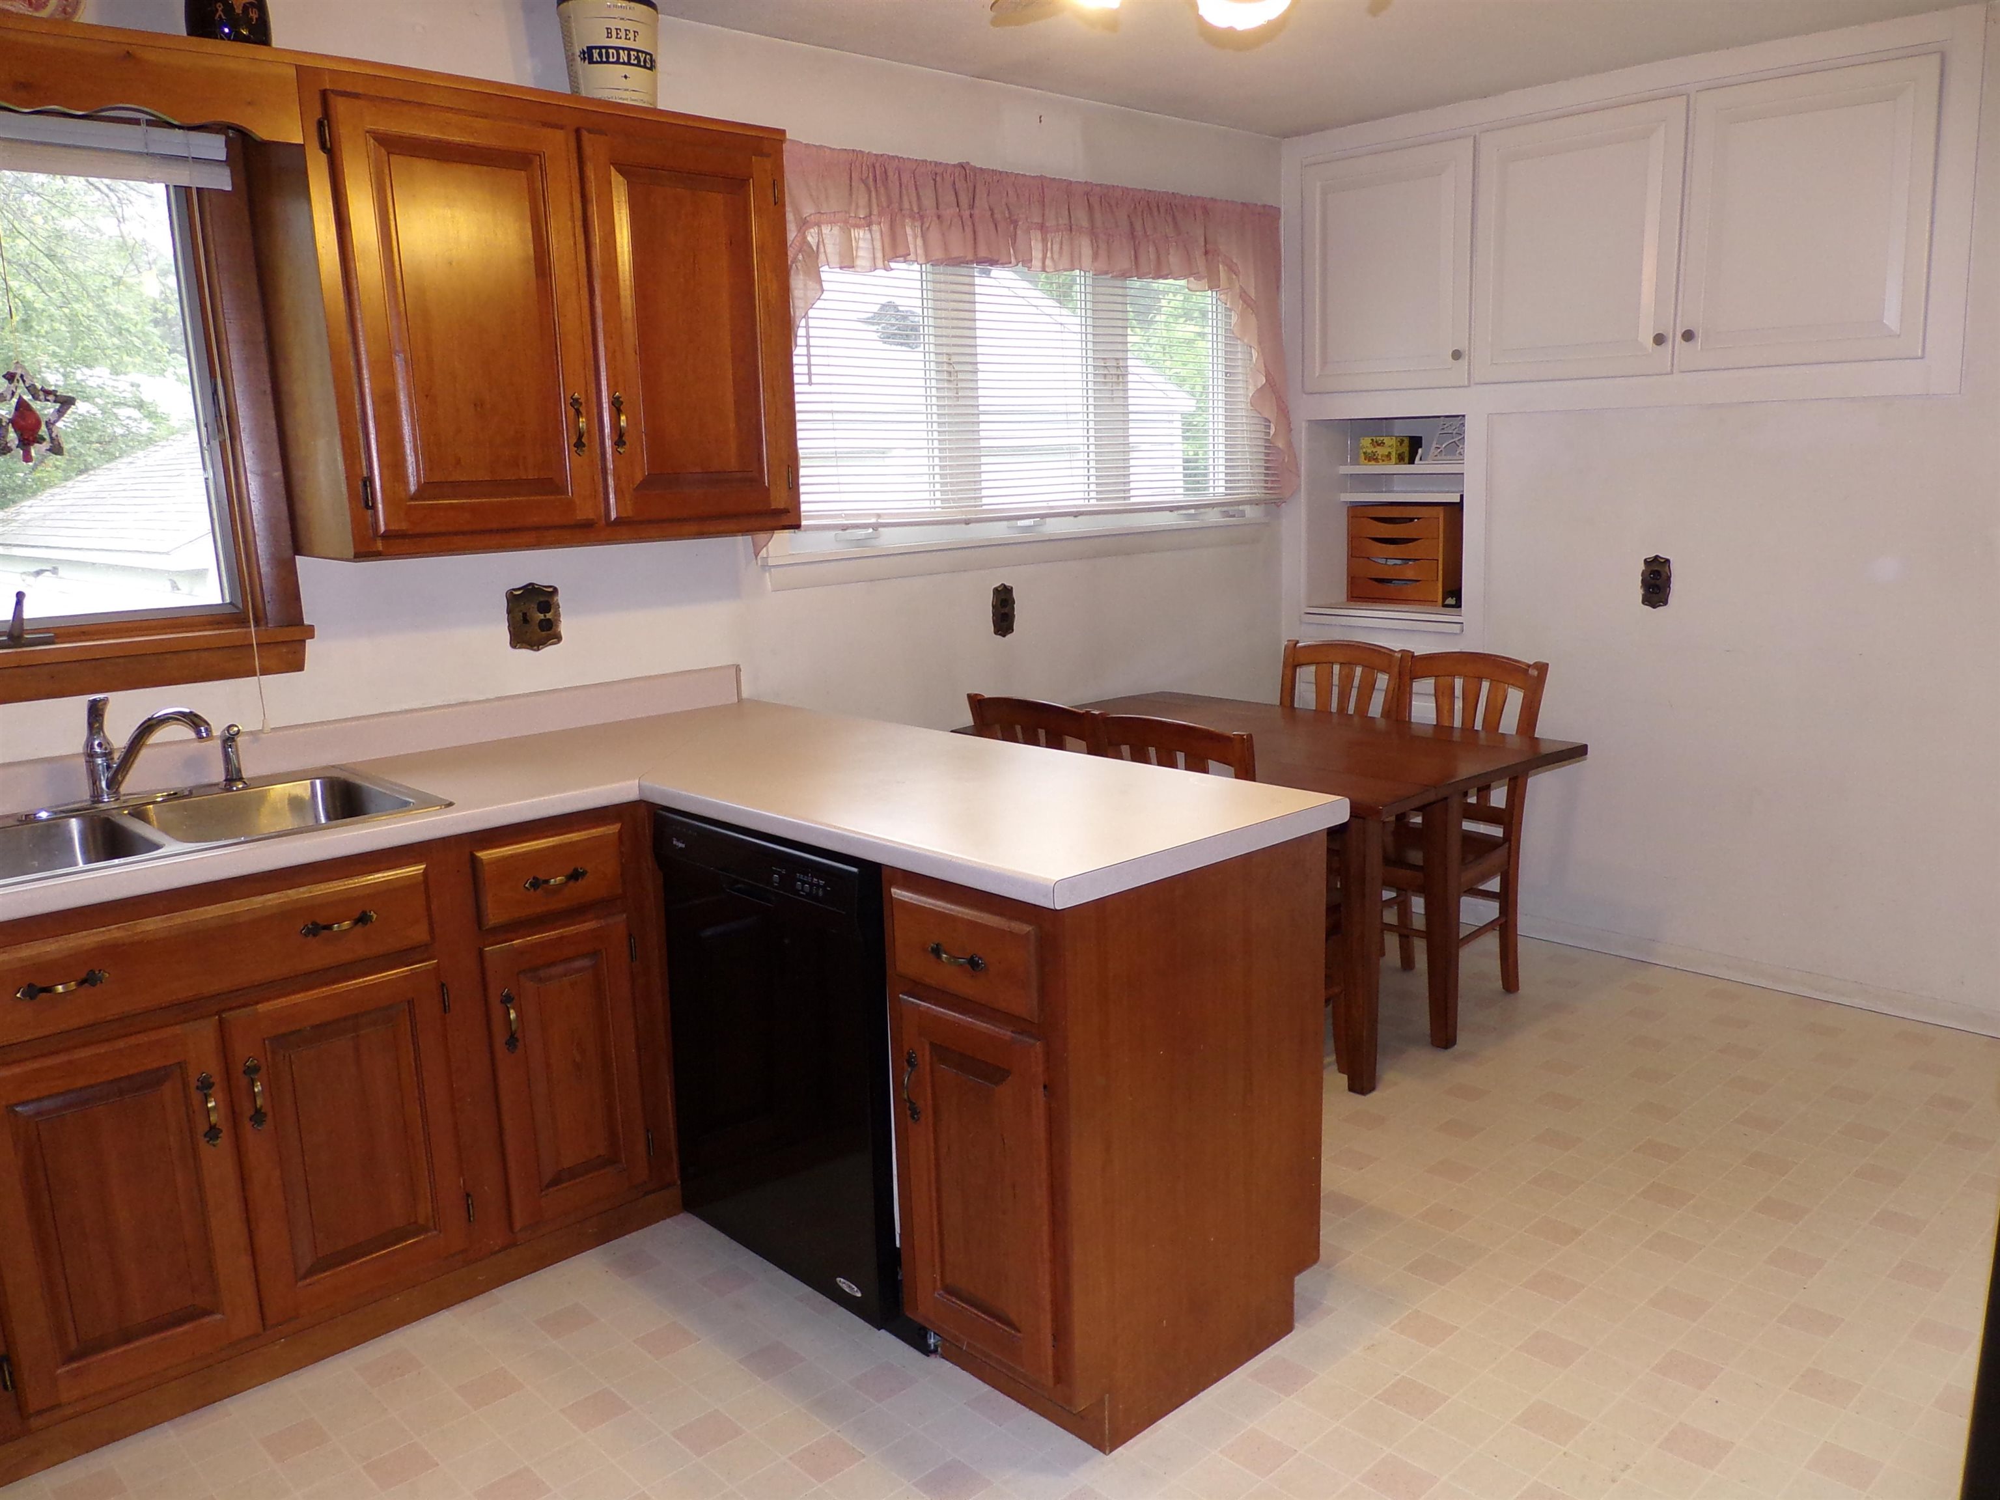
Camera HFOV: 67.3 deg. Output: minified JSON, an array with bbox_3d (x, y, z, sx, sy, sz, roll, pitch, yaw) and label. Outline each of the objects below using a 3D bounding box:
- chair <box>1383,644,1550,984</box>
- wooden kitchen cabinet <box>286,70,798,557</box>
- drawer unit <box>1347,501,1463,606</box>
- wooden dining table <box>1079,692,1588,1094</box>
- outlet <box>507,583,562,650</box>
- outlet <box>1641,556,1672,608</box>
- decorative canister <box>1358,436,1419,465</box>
[{"bbox_3d":[1.129,0.223,4.003,0.500,0.910,0.450,-12,15,-42],"label":"chair"},{"bbox_3d":[-0.902,-0.837,3.015,0.975,0.832,0.356,-12,15,-42],"label":"wooden kitchen cabinet"},{"bbox_3d":[1.411,-0.664,5.062,0.300,0.325,0.360,-12,15,-42],"label":"drawer unit"},{"bbox_3d":[0.642,0.340,3.895,0.880,0.750,1.380,-12,15,-42],"label":"wooden dining table"},{"bbox_3d":[-1.002,-0.287,3.248,0.130,0.150,0.012,-12,15,-42],"label":"outlet"},{"bbox_3d":[1.806,-0.462,4.135,0.012,0.146,0.082,-12,15,-42],"label":"outlet"},{"bbox_3d":[1.317,-1.014,5.086,0.130,0.091,0.137,-12,15,-42],"label":"decorative canister"}]

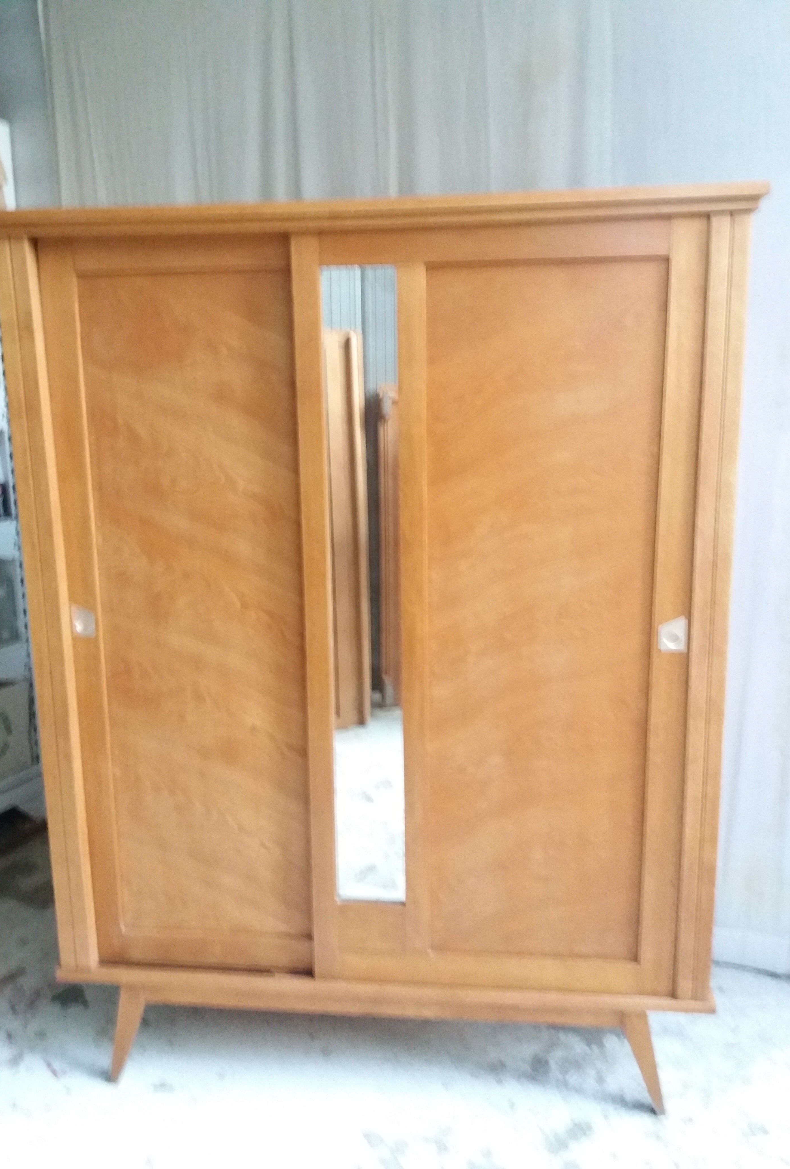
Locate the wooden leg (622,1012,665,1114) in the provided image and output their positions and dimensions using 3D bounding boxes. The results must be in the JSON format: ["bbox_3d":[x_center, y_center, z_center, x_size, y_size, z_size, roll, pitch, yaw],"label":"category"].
[{"bbox_3d":[0.506,0.955,1.933,0.089,0.241,0.055,0,11,6],"label":"wooden leg"}]

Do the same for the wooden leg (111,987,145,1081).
[{"bbox_3d":[-0.572,0.951,2.046,0.089,0.241,0.055,0,11,6],"label":"wooden leg"}]

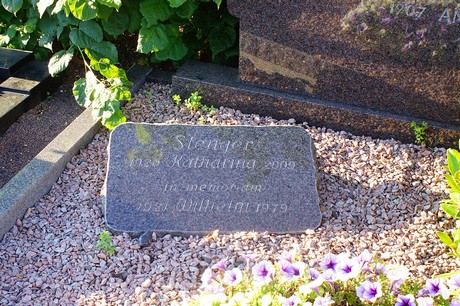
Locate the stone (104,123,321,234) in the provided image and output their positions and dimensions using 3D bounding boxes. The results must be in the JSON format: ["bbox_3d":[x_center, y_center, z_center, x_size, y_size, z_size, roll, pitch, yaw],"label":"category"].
[{"bbox_3d":[-0.051,0.087,1.954,0.605,0.085,0.362,1,58,-7],"label":"stone"}]

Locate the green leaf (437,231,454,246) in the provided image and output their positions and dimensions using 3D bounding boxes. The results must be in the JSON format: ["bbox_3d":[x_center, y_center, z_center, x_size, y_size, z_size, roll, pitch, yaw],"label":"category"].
[{"bbox_3d":[0.567,0.227,1.750,0.057,0.011,0.024,41,49,18],"label":"green leaf"}]

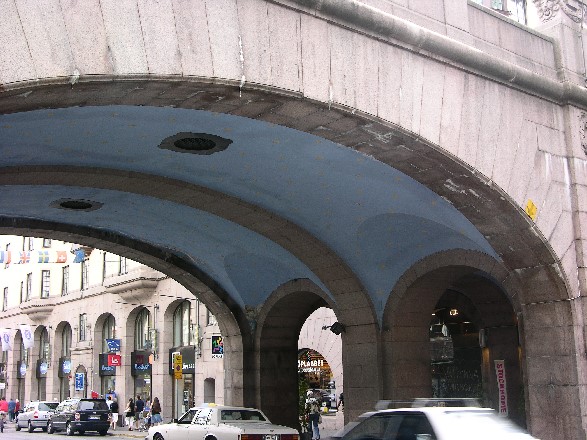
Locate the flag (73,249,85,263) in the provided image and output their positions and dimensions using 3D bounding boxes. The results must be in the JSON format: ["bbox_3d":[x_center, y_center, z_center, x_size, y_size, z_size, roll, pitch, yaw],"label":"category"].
[{"bbox_3d":[-10.741,1.785,39.000,0.650,0.680,0.100,5,-13,-27],"label":"flag"}]

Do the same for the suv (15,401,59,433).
[{"bbox_3d":[-14.700,11.380,45.000,1.750,1.600,4.350,6,-14,-31],"label":"suv"}]

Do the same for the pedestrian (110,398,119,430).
[{"bbox_3d":[-9.544,10.395,41.631,0.500,1.690,0.380,7,-14,-34],"label":"pedestrian"}]

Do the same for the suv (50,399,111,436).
[{"bbox_3d":[-11.200,10.230,40.500,1.950,1.740,4.750,6,-14,-31],"label":"suv"}]

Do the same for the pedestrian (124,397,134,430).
[{"bbox_3d":[-8.620,10.243,41.034,0.500,1.660,0.400,8,-15,-37],"label":"pedestrian"}]

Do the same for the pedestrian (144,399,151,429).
[{"bbox_3d":[-7.741,10.282,41.340,0.460,1.600,0.360,8,-15,-39],"label":"pedestrian"}]

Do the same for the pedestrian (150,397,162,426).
[{"bbox_3d":[-7.104,10.063,40.432,0.500,1.680,0.380,6,-14,-31],"label":"pedestrian"}]

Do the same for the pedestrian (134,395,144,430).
[{"bbox_3d":[-8.166,10.193,41.221,0.520,1.790,0.380,6,-14,-32],"label":"pedestrian"}]

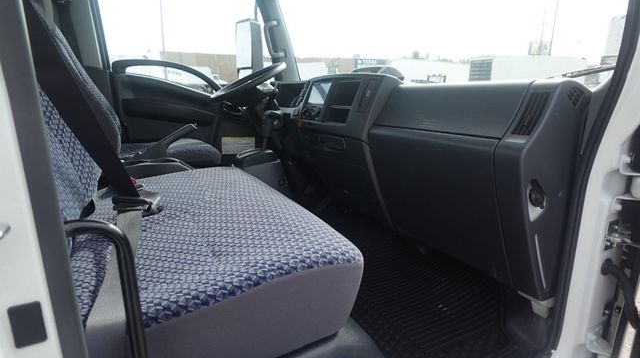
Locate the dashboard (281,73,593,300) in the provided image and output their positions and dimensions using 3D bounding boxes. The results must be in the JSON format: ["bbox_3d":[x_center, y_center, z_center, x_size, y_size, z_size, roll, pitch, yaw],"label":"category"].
[{"bbox_3d":[0.195,-0.158,1.702,0.370,0.620,1.720,-6,15,-29],"label":"dashboard"}]

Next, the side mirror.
[{"bbox_3d":[-0.513,-0.888,2.532,0.190,0.440,0.100,12,17,40],"label":"side mirror"}]

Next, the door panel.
[{"bbox_3d":[-0.739,-0.312,2.173,0.900,0.700,0.120,-6,15,-29],"label":"door panel"}]

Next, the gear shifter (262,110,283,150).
[{"bbox_3d":[-0.223,-0.225,1.673,0.090,0.180,0.055,-6,15,-29],"label":"gear shifter"}]

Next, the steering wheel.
[{"bbox_3d":[-0.364,-0.493,1.868,0.430,0.090,0.430,-34,26,-19],"label":"steering wheel"}]

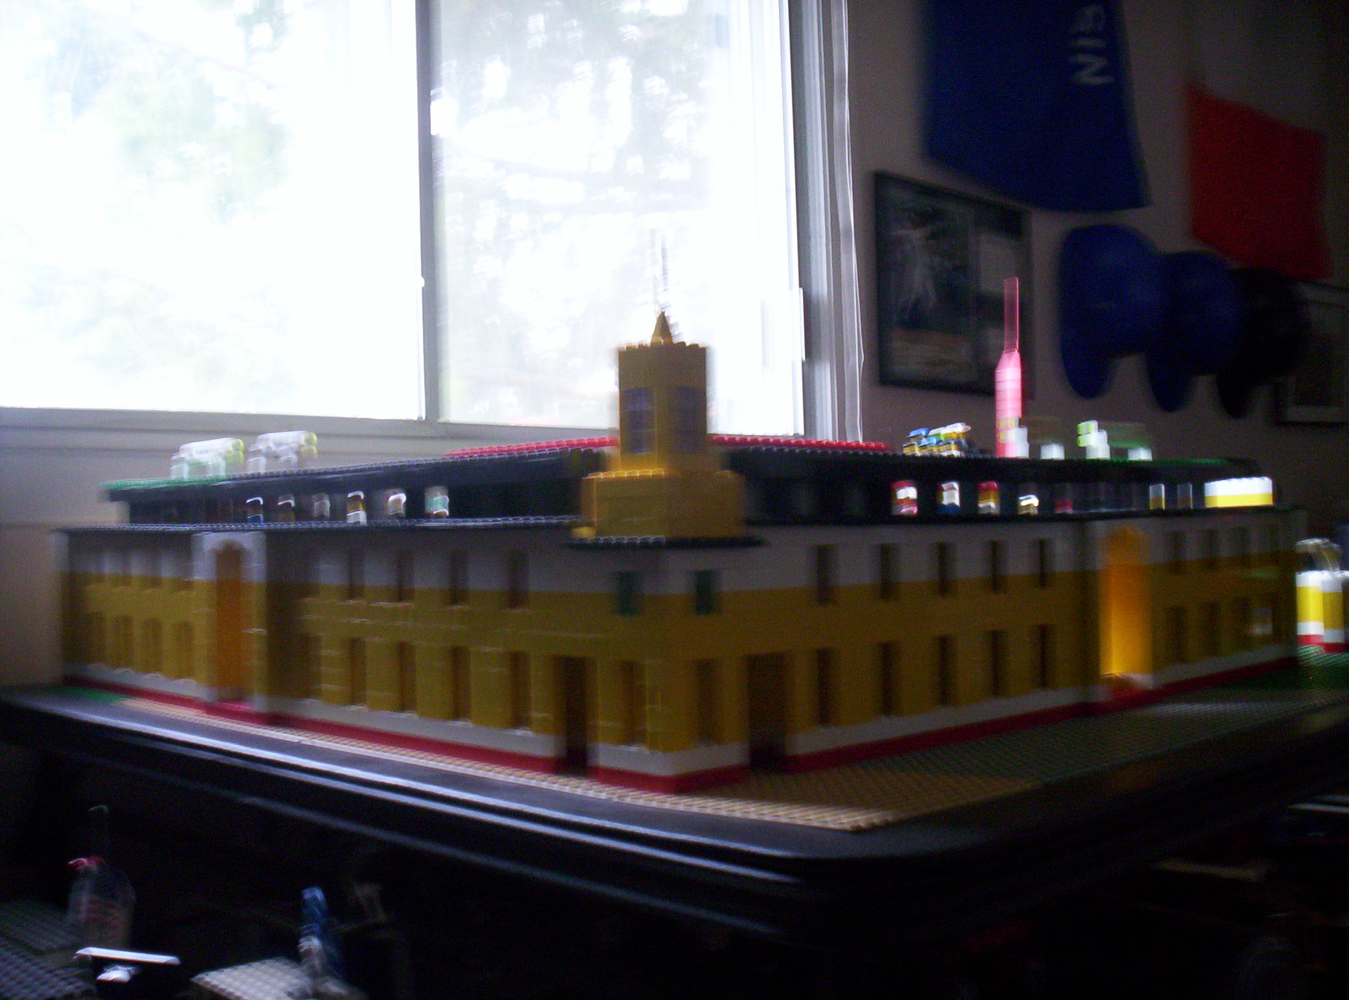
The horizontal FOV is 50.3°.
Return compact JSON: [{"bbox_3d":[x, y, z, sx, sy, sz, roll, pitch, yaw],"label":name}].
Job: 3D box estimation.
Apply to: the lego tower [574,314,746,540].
[{"bbox_3d":[-0.005,-0.034,0.656,0.049,0.105,0.049,0,-1,-45],"label":"lego tower"}]

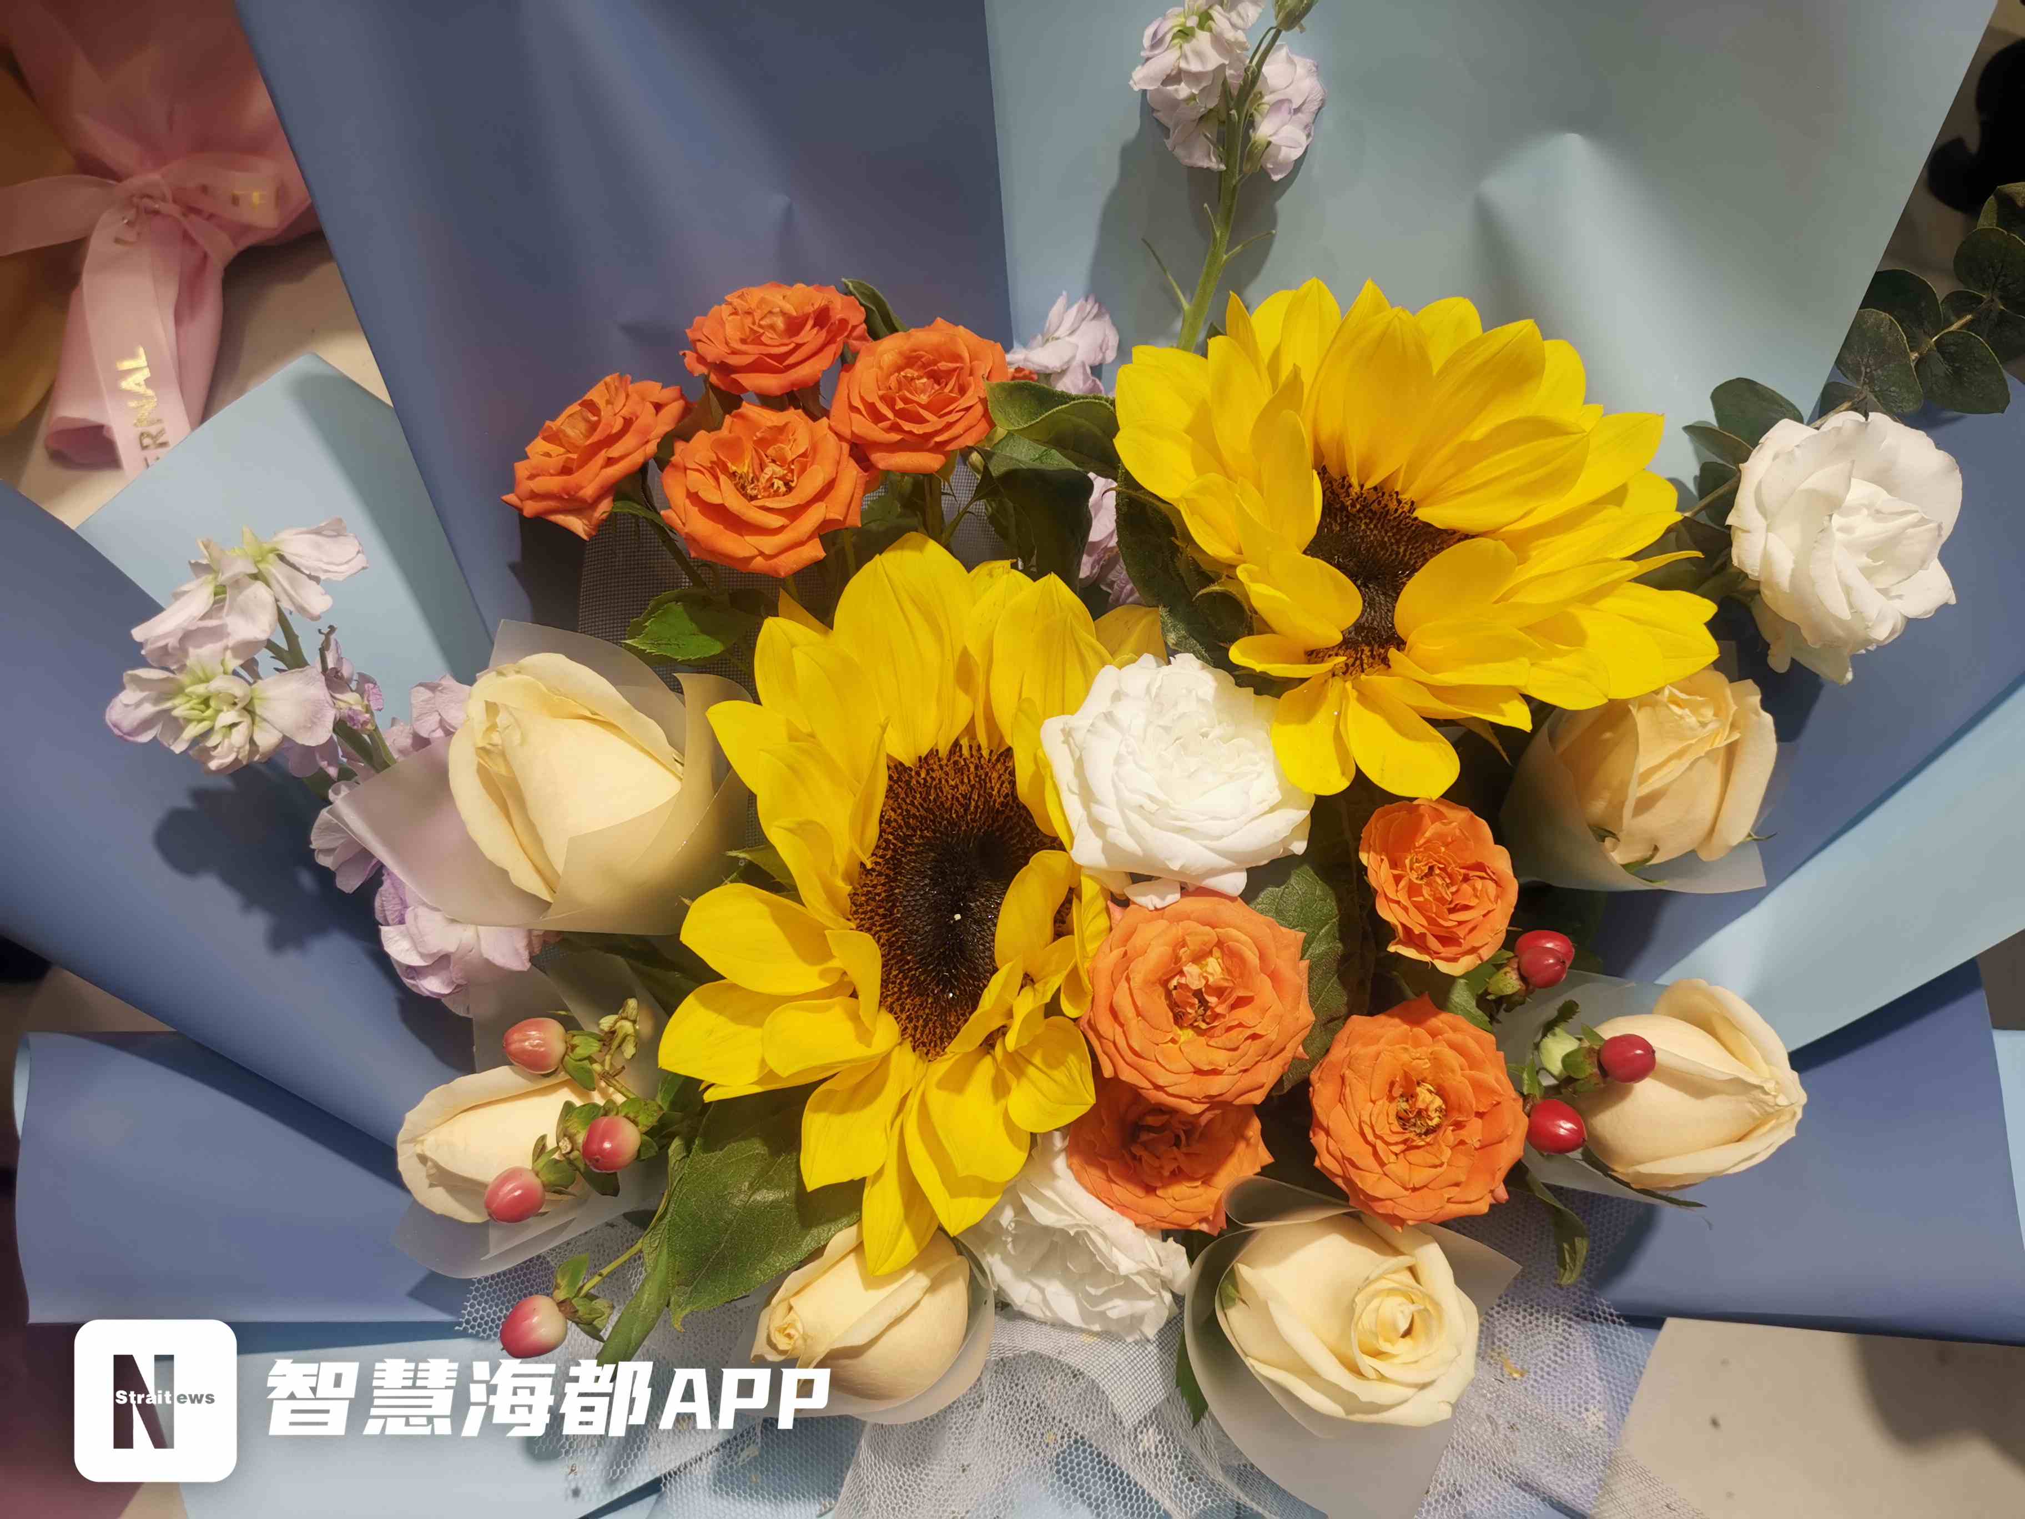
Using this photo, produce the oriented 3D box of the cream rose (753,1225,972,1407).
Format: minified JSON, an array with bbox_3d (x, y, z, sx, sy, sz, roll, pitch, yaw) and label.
[{"bbox_3d":[-0.036,0.135,0.385,0.056,0.044,0.044,-23,16,-38],"label":"cream rose"}]

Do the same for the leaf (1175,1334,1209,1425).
[{"bbox_3d":[0.048,0.162,0.415,0.011,0.027,0.005,-5,6,17],"label":"leaf"}]

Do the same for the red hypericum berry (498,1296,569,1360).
[{"bbox_3d":[-0.111,0.131,0.365,0.015,0.013,0.013,-28,91,-27],"label":"red hypericum berry"}]

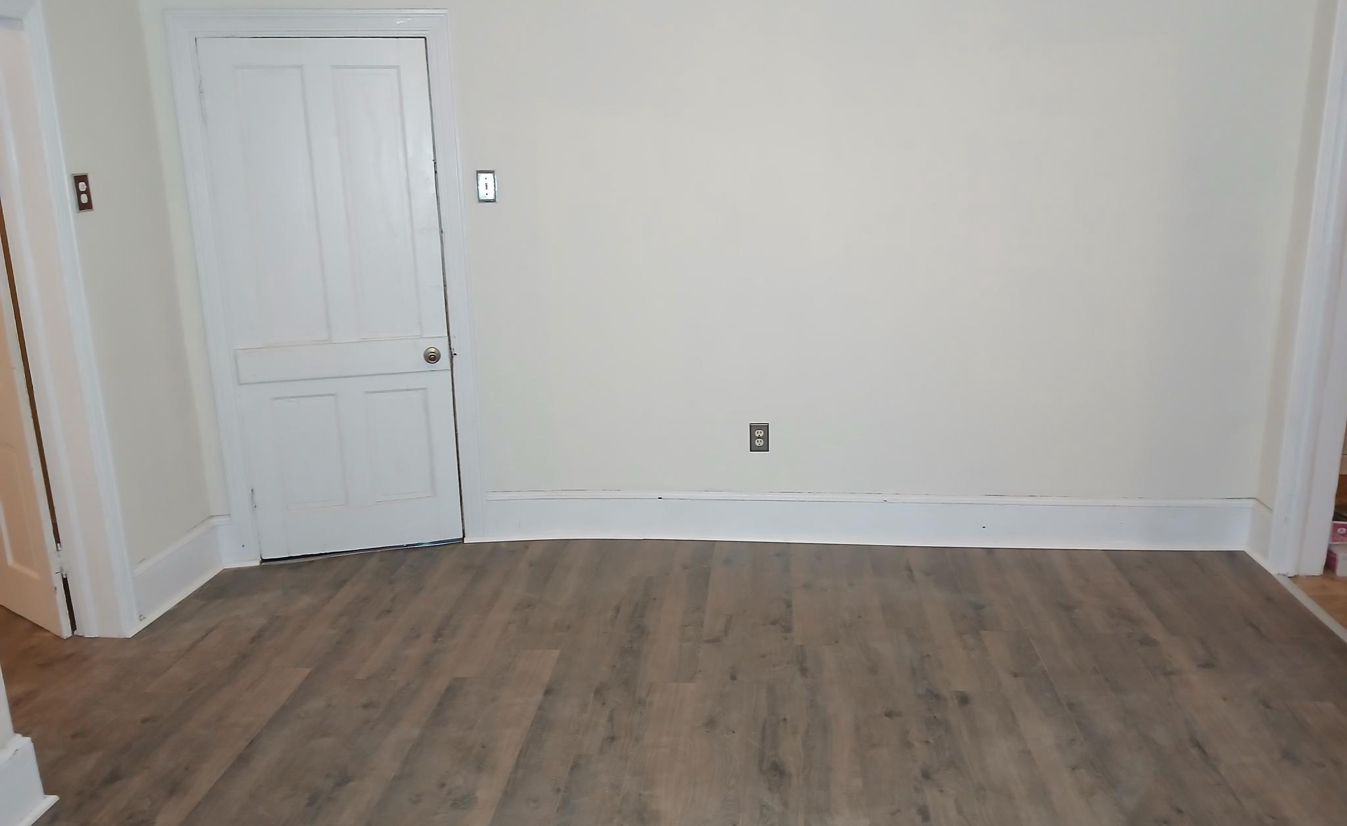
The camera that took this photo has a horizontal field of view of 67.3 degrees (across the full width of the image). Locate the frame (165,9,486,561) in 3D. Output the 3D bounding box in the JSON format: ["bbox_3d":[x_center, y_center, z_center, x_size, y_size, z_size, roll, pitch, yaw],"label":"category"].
[{"bbox_3d":[-1.282,-0.446,3.880,0.970,2.055,0.120,-4,14,-10],"label":"frame"}]

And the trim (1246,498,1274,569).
[{"bbox_3d":[2.215,0.453,3.809,0.030,0.212,0.205,0,14,6],"label":"trim"}]

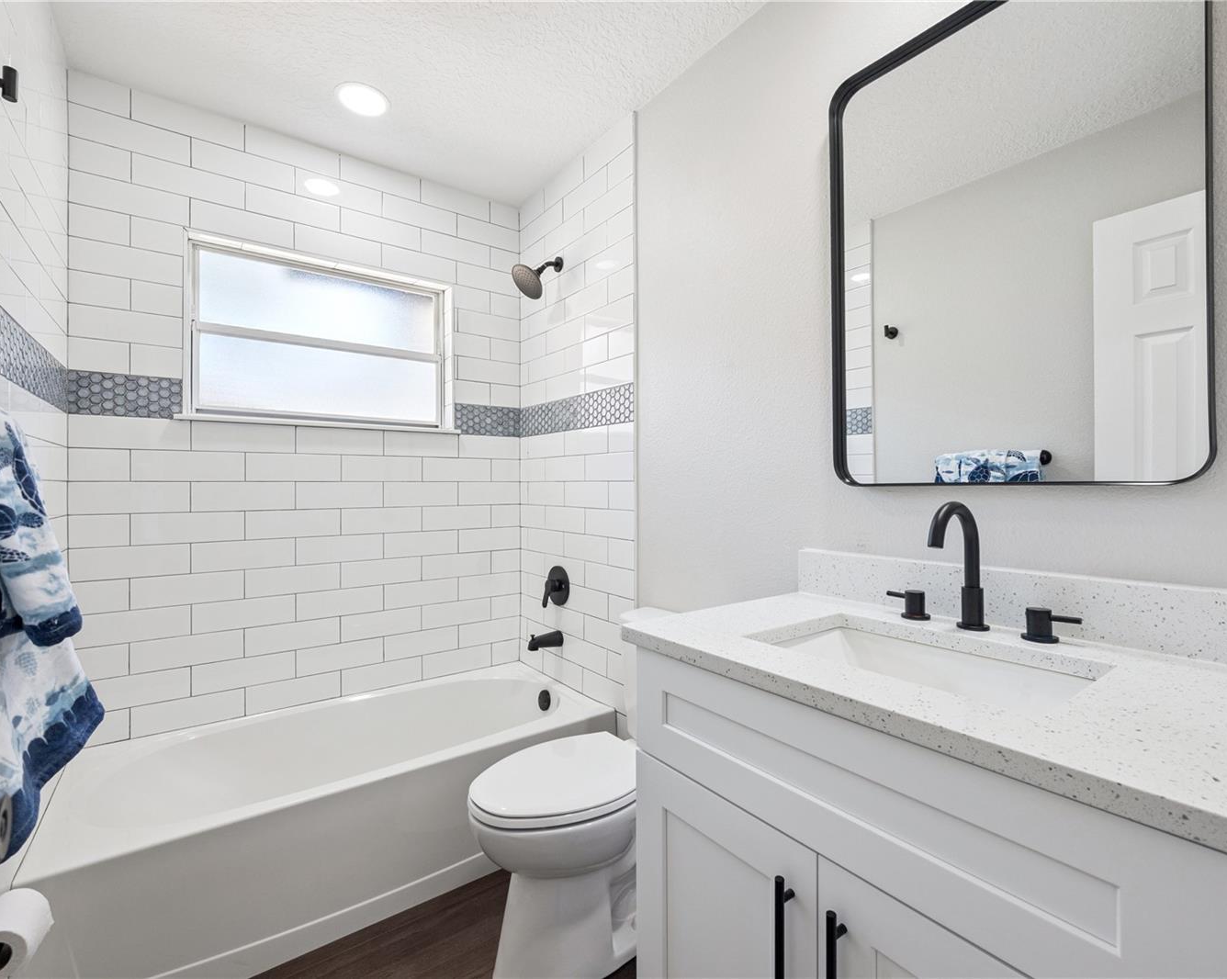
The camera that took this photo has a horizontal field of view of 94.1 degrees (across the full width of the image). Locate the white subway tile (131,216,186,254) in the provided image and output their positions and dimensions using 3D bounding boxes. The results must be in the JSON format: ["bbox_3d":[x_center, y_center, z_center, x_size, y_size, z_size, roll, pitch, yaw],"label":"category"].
[{"bbox_3d":[-1.477,-0.819,1.851,0.135,0.100,0.010,0,0,-36],"label":"white subway tile"}]

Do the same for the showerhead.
[{"bbox_3d":[-0.303,-0.858,2.275,0.196,0.180,0.147,0,0,-36],"label":"showerhead"}]

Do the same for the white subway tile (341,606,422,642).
[{"bbox_3d":[-0.911,0.533,2.264,0.304,0.100,0.010,0,0,-36],"label":"white subway tile"}]

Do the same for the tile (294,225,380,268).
[{"bbox_3d":[-1.033,-0.917,2.161,0.303,0.093,0.010,0,0,-37],"label":"tile"}]

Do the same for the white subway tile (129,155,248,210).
[{"bbox_3d":[-1.404,-1.018,1.896,0.302,0.099,0.010,0,0,-36],"label":"white subway tile"}]

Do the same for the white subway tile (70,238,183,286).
[{"bbox_3d":[-1.534,-0.716,1.807,0.274,0.099,0.009,0,0,-36],"label":"white subway tile"}]

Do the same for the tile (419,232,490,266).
[{"bbox_3d":[-0.667,-1.019,2.433,0.302,0.099,0.010,0,0,-36],"label":"tile"}]

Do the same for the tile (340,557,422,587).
[{"bbox_3d":[-0.910,0.326,2.256,0.303,0.100,0.010,0,0,-36],"label":"tile"}]

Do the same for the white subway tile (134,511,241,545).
[{"bbox_3d":[-1.409,0.126,1.907,0.304,0.100,0.010,0,0,-36],"label":"white subway tile"}]

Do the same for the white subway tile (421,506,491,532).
[{"bbox_3d":[-0.661,0.123,2.428,0.302,0.099,0.010,0,0,-36],"label":"white subway tile"}]

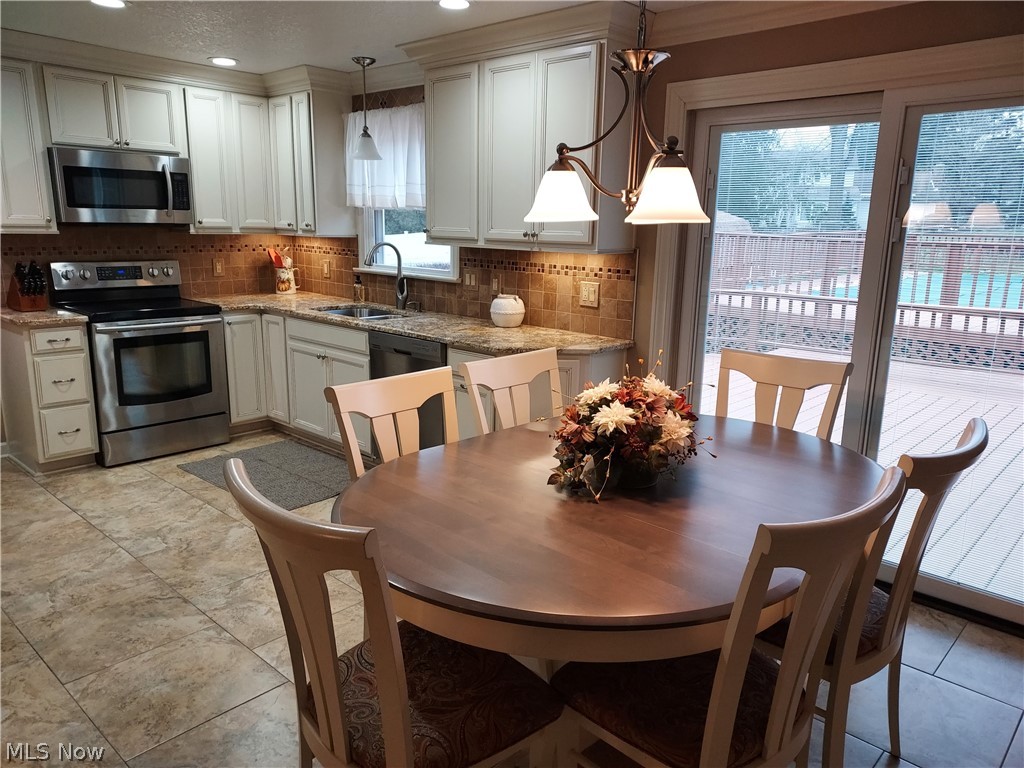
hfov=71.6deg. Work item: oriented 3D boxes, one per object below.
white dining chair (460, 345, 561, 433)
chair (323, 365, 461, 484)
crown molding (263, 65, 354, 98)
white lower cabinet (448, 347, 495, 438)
[{"bbox_3d":[0.172,0.422,2.651,0.570,1.000,0.525,12,17,40],"label":"white dining chair"},{"bbox_3d":[-0.197,0.511,2.188,0.553,1.005,0.492,13,17,42],"label":"chair"},{"bbox_3d":[-1.368,-1.991,4.767,0.598,0.128,0.422,13,17,40],"label":"crown molding"},{"bbox_3d":[-0.016,0.183,3.889,0.355,0.850,0.628,12,17,40],"label":"white lower cabinet"}]

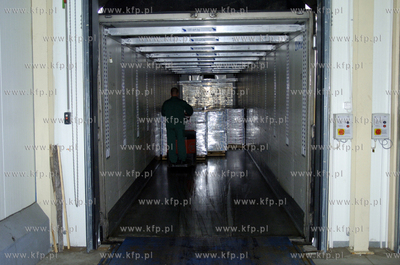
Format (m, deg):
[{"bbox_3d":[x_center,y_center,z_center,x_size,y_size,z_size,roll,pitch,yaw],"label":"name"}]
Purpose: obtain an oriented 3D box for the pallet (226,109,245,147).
[{"bbox_3d":[1.150,-0.140,13.150,0.590,1.270,0.800,0,5,1],"label":"pallet"}]

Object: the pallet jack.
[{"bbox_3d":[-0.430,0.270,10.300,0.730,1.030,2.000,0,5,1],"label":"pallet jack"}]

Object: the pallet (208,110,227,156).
[{"bbox_3d":[0.475,0.005,11.620,0.590,1.260,0.800,0,5,1],"label":"pallet"}]

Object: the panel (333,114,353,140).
[{"bbox_3d":[1.654,-0.073,4.605,0.190,0.285,0.115,0,3,1],"label":"panel"}]

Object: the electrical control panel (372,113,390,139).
[{"bbox_3d":[2.066,-0.073,4.595,0.190,0.285,0.115,0,3,1],"label":"electrical control panel"}]

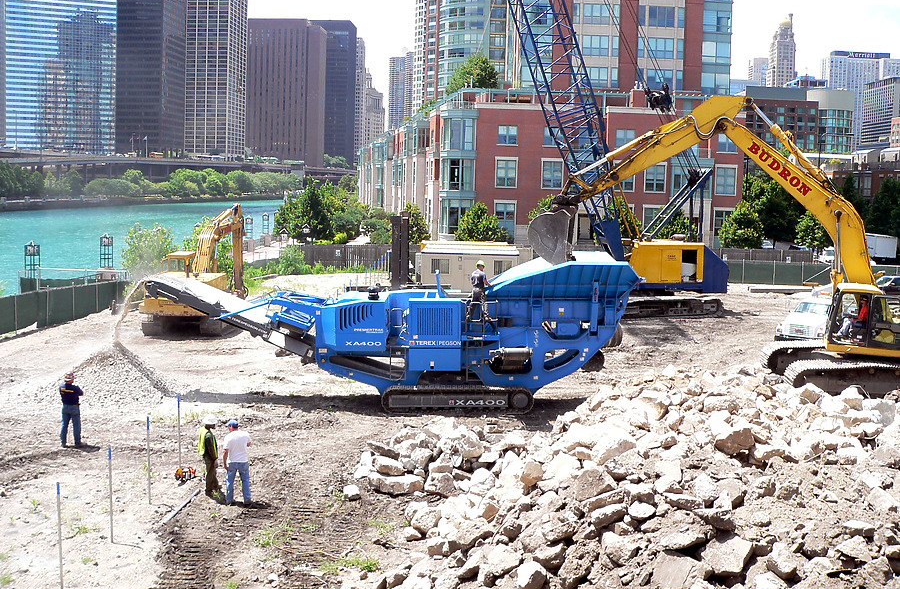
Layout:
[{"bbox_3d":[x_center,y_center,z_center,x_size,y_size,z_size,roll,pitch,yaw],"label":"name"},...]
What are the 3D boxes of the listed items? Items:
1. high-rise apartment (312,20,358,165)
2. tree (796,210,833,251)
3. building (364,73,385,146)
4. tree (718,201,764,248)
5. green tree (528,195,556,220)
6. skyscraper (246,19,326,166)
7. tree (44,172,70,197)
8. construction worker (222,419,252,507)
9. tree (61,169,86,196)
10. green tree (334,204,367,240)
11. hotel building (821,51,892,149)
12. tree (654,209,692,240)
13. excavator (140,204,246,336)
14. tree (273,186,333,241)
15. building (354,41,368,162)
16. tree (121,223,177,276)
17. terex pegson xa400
[{"bbox_3d":[-105.942,-166.190,792.949,48.000,120.776,40.000,2,7,2],"label":"high-rise apartment"},{"bbox_3d":[31.682,-4.844,80.691,3.600,5.000,3.600,1,7,0],"label":"tree"},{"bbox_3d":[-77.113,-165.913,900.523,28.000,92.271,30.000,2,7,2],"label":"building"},{"bbox_3d":[21.855,-4.648,69.735,3.200,4.542,3.200,1,7,0],"label":"tree"},{"bbox_3d":[8.458,-5.434,78.648,3.900,5.700,3.900,1,7,0],"label":"green tree"},{"bbox_3d":[-117.225,-141.180,674.046,54.000,102.366,46.000,2,7,2],"label":"skyscraper"},{"bbox_3d":[-103.920,-29.304,247.555,6.900,7.200,6.900,1,7,0],"label":"tree"},{"bbox_3d":[-4.354,3.435,19.171,0.550,1.770,0.370,-1,7,-20],"label":"construction worker"},{"bbox_3d":[-116.550,-34.481,289.516,7.600,8.295,7.600,1,7,0],"label":"tree"},{"bbox_3d":[-10.055,-7.186,94.788,3.700,3.639,3.700,1,7,0],"label":"green tree"},{"bbox_3d":[363.947,-146.858,828.662,58.000,128.000,32.000,2,7,4],"label":"hotel building"},{"bbox_3d":[18.916,-4.865,78.691,3.900,5.000,3.900,1,7,0],"label":"tree"},{"bbox_3d":[-11.311,-1.490,44.433,3.400,5.500,9.900,1,7,2],"label":"excavator"},{"bbox_3d":[-13.006,-7.032,82.567,5.600,7.000,5.600,1,7,0],"label":"tree"},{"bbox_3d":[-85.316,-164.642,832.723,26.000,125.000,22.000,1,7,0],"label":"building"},{"bbox_3d":[-16.971,-1.989,52.740,3.300,4.200,3.300,1,7,0],"label":"tree"},{"bbox_3d":[-1.841,1.063,29.186,14.824,4.600,3.900,1,7,-2],"label":"terex pegson xa400"}]

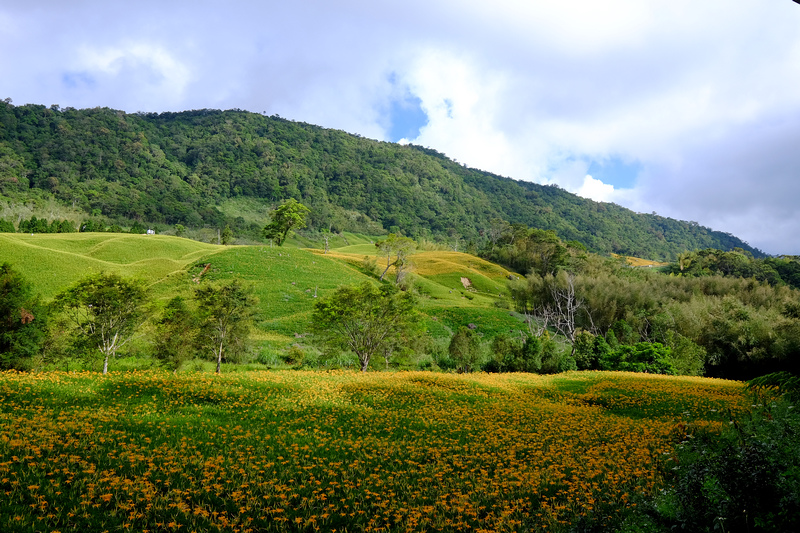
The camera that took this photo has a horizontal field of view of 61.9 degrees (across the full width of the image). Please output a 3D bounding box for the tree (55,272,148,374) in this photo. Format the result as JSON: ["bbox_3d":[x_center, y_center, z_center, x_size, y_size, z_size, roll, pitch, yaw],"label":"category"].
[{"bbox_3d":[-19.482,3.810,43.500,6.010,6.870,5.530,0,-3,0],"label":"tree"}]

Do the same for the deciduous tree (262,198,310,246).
[{"bbox_3d":[-20.095,-7.700,118.000,8.330,8.710,7.080,0,-3,0],"label":"deciduous tree"}]

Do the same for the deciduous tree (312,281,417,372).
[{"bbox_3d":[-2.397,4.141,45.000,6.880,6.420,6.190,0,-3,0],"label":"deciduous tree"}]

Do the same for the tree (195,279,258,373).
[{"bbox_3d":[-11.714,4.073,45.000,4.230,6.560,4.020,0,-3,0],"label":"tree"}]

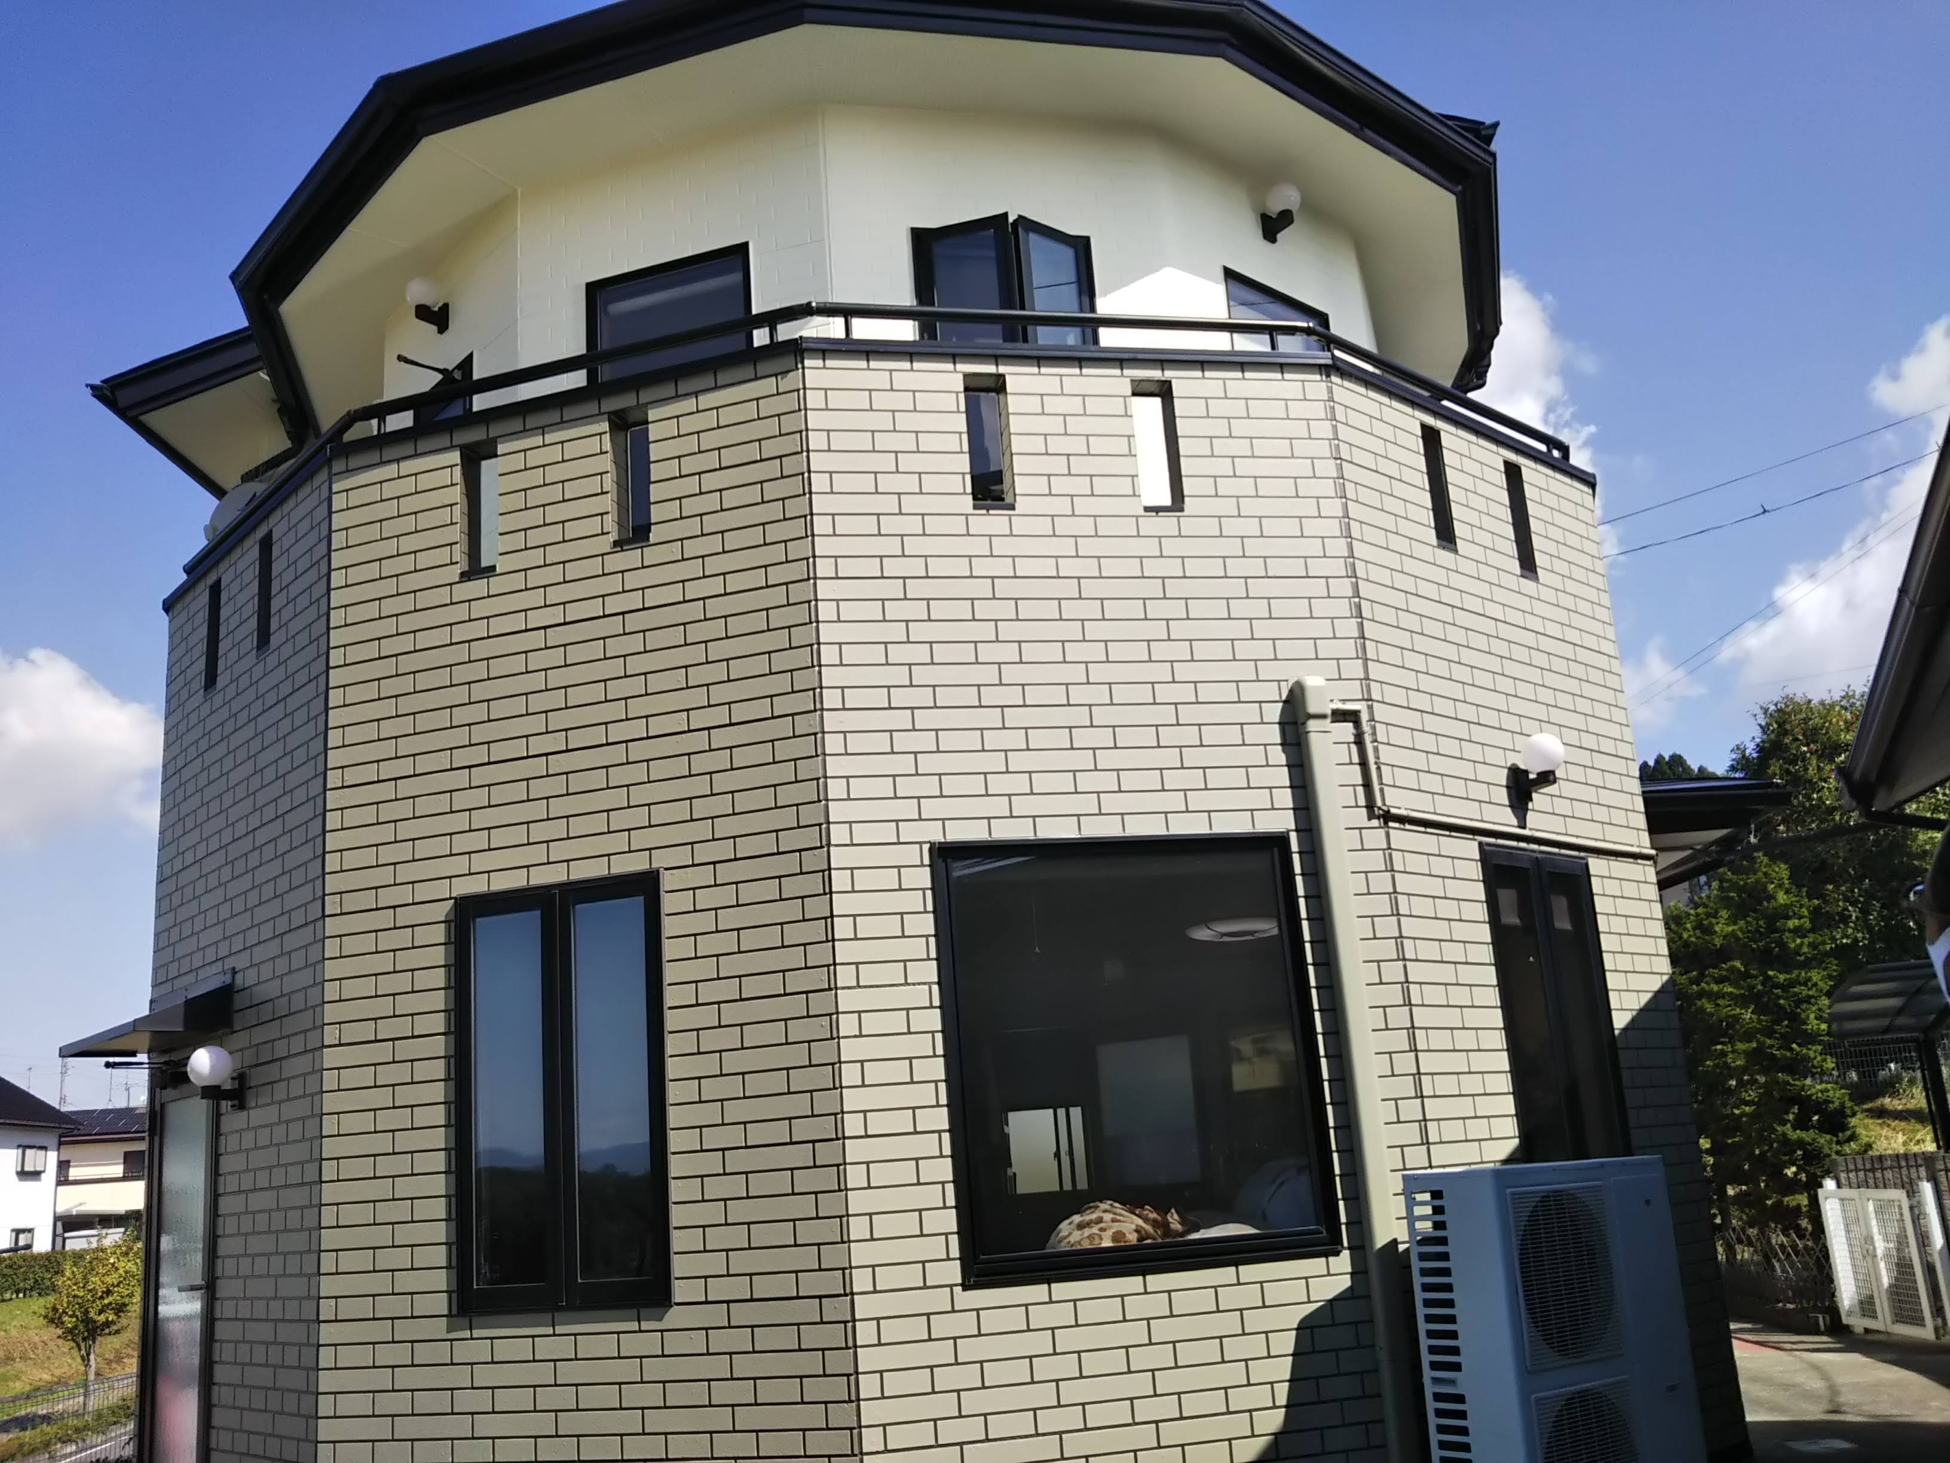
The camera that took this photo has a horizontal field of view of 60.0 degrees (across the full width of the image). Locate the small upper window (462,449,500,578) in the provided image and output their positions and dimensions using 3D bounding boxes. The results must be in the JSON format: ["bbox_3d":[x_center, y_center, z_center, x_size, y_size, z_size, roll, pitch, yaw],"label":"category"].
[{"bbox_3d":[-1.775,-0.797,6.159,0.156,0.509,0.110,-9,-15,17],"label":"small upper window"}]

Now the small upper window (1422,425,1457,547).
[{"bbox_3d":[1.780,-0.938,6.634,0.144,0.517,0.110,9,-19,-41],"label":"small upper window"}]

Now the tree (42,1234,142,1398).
[{"bbox_3d":[-13.038,8.643,25.000,1.550,2.400,1.500,-4,-14,-1],"label":"tree"}]

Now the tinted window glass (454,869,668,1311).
[{"bbox_3d":[-1.333,1.172,5.519,0.780,1.365,0.090,-9,-15,17],"label":"tinted window glass"}]

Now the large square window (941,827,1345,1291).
[{"bbox_3d":[0.513,1.015,5.444,1.200,1.321,0.080,-1,-15,-13],"label":"large square window"}]

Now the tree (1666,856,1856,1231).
[{"bbox_3d":[6.430,2.660,13.800,1.650,3.150,1.650,-11,-16,25],"label":"tree"}]

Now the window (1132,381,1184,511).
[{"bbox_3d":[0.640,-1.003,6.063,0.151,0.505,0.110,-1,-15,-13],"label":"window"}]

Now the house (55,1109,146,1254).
[{"bbox_3d":[-33.071,17.975,64.569,9.000,7.200,8.000,-2,-14,-9],"label":"house"}]

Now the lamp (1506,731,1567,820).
[{"bbox_3d":[2.153,0.138,6.437,0.160,0.250,0.215,8,-19,-41],"label":"lamp"}]

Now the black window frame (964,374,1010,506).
[{"bbox_3d":[0.043,-0.997,5.955,0.145,0.480,0.090,-1,-14,-13],"label":"black window frame"}]

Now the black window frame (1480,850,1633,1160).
[{"bbox_3d":[2.171,1.110,6.283,0.786,1.363,0.100,9,-19,-41],"label":"black window frame"}]

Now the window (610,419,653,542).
[{"bbox_3d":[-1.191,-0.881,6.006,0.158,0.505,0.130,-9,-15,17],"label":"window"}]

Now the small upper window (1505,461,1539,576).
[{"bbox_3d":[2.232,-0.859,7.025,0.142,0.515,0.090,9,-19,-41],"label":"small upper window"}]

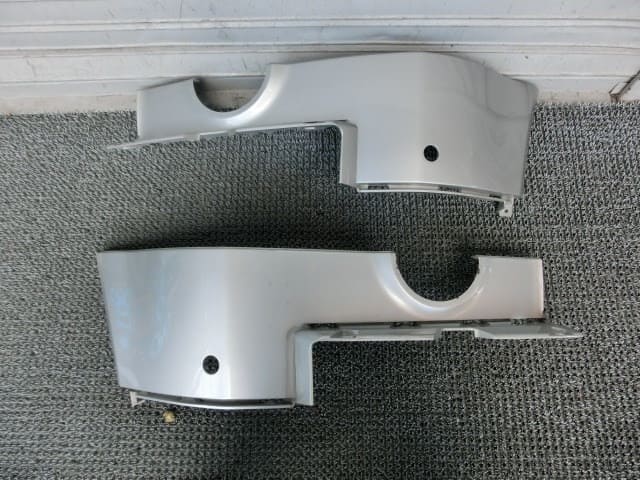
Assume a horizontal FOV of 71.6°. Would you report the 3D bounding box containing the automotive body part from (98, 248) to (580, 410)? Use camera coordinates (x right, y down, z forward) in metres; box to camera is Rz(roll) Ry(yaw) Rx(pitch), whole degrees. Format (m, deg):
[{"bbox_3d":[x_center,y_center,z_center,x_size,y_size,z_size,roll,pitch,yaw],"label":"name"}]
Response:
[{"bbox_3d":[0.020,0.141,0.729,0.869,0.146,0.270,1,72,0],"label":"automotive body part"}]

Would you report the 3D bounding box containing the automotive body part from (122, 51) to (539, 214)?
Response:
[{"bbox_3d":[0.009,-0.199,0.817,0.869,0.146,0.270,0,72,2],"label":"automotive body part"}]

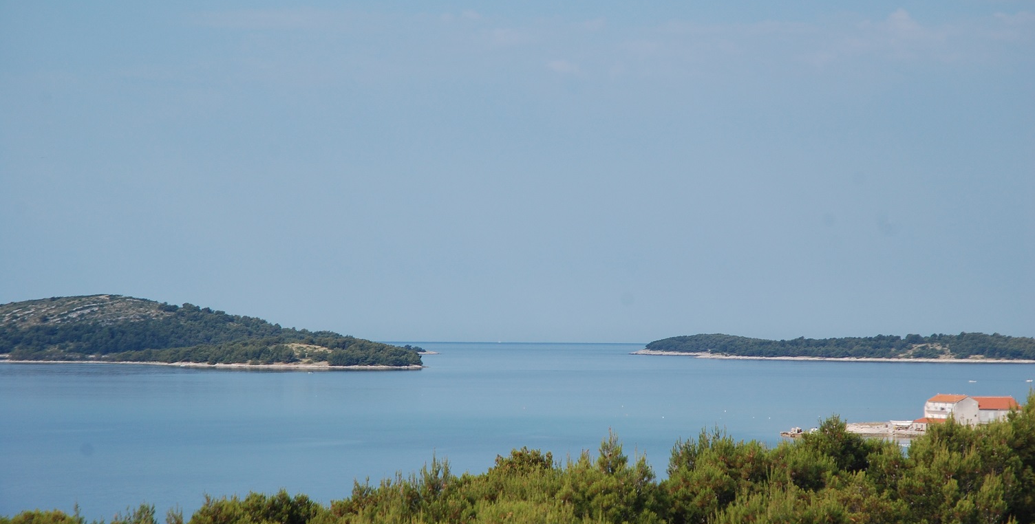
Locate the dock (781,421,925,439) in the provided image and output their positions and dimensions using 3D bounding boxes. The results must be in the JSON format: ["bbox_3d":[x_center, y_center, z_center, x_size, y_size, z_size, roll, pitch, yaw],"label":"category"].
[{"bbox_3d":[101.600,51.100,914.000,40.000,3.000,30.000,1,-1,-12],"label":"dock"}]

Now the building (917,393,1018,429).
[{"bbox_3d":[134.700,45.500,912.000,28.000,11.000,17.000,1,-2,-30],"label":"building"}]

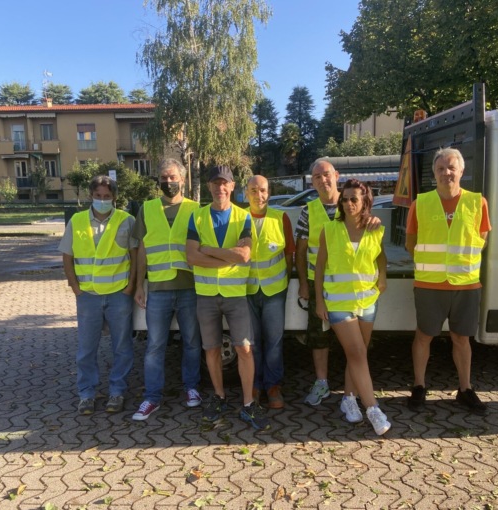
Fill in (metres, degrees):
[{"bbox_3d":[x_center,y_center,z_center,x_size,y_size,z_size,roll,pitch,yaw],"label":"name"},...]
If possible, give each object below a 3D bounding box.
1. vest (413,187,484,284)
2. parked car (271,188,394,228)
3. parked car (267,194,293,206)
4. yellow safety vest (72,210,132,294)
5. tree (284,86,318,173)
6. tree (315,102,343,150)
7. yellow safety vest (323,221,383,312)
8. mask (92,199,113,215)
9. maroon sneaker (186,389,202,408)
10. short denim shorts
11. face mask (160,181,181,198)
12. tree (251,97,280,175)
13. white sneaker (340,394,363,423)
[{"bbox_3d":[1.485,-0.136,3.820,0.490,0.700,0.300,1,7,13],"label":"vest"},{"bbox_3d":[2.793,-1.372,17.500,4.150,1.520,1.760,-4,8,-23],"label":"parked car"},{"bbox_3d":[1.284,-1.544,19.000,4.200,1.470,1.750,-4,8,-21],"label":"parked car"},{"bbox_3d":[-1.054,-0.025,3.648,0.400,0.590,0.260,-2,7,-2],"label":"yellow safety vest"},{"bbox_3d":[5.849,-12.073,58.000,4.300,12.800,4.300,-1,7,0],"label":"tree"},{"bbox_3d":[8.937,-11.061,56.000,4.200,11.200,4.200,-1,7,0],"label":"tree"},{"bbox_3d":[0.748,0.069,3.700,0.425,0.655,0.270,0,7,3],"label":"yellow safety vest"},{"bbox_3d":[-1.007,-0.333,3.511,0.150,0.110,0.090,-3,7,-10],"label":"mask"},{"bbox_3d":[-0.433,1.047,3.905,0.105,0.110,0.290,-2,7,-12],"label":"maroon sneaker"},{"bbox_3d":[0.701,0.347,3.445,0.320,0.240,0.230,-1,7,5],"label":"short denim shorts"},{"bbox_3d":[-0.527,-0.440,3.429,0.150,0.120,0.090,-2,7,-3],"label":"face mask"},{"bbox_3d":[1.760,-11.515,58.000,4.000,11.800,4.000,-1,7,0],"label":"tree"},{"bbox_3d":[0.729,1.070,3.630,0.103,0.115,0.270,-1,7,-6],"label":"white sneaker"}]

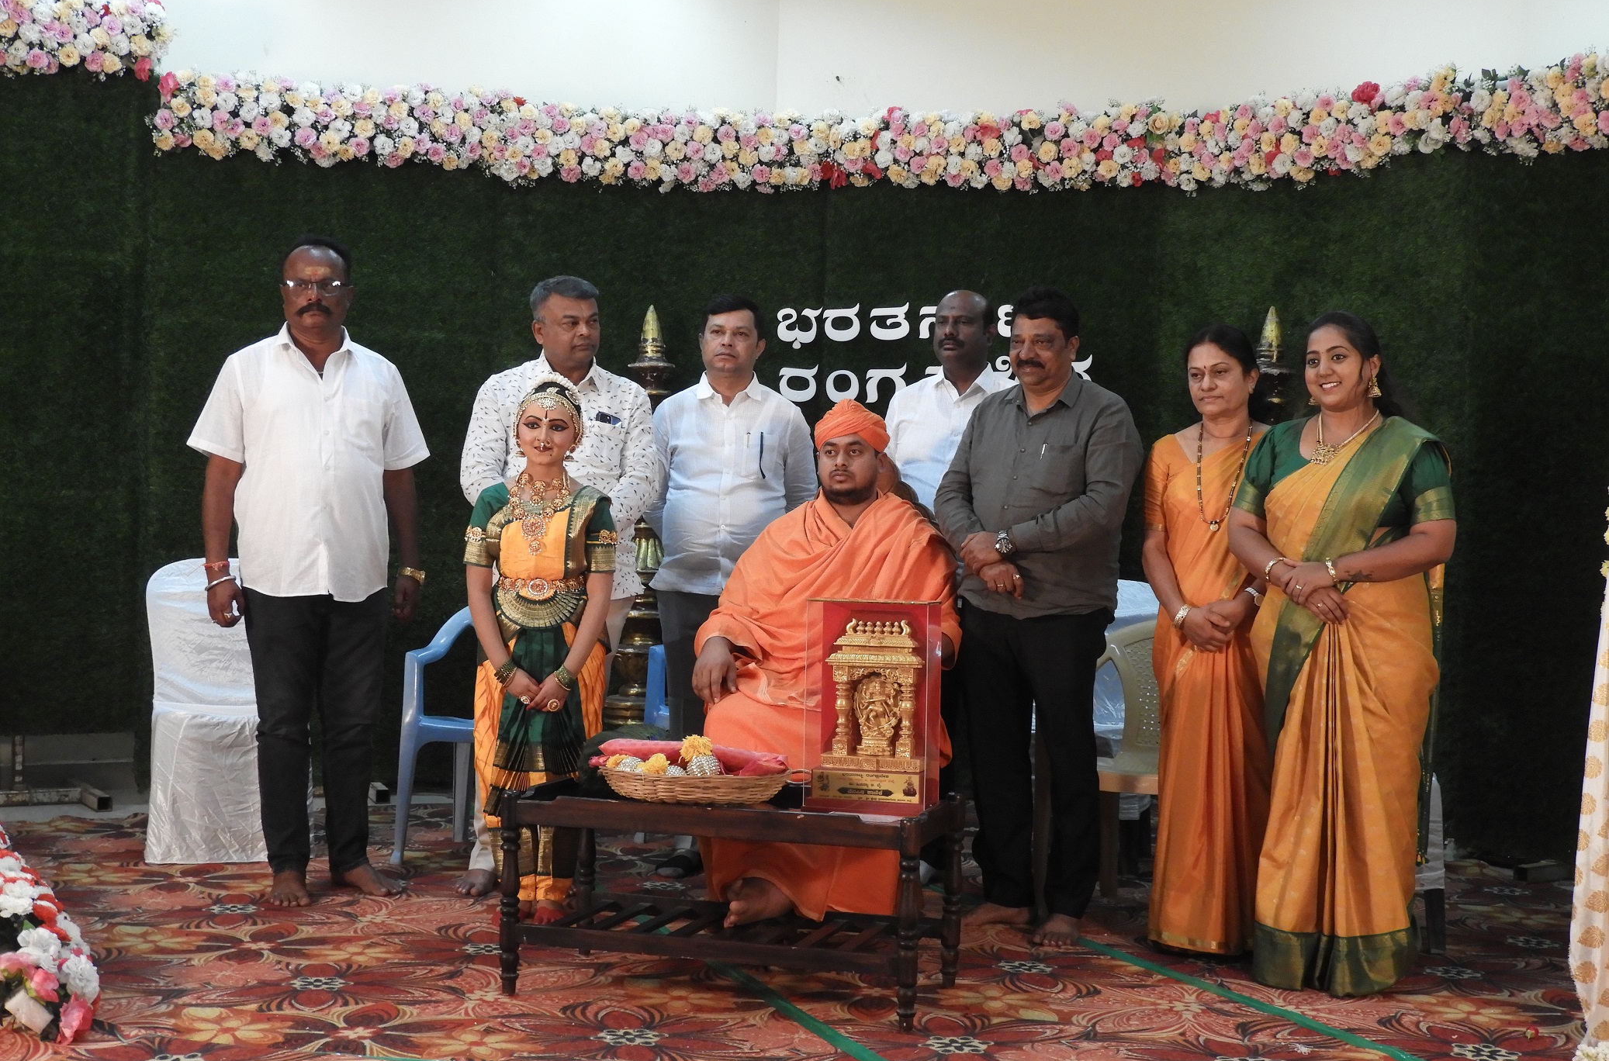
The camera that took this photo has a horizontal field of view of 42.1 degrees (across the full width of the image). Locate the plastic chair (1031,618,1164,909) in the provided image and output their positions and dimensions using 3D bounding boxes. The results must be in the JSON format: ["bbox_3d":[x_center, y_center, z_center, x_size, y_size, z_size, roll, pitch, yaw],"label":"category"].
[{"bbox_3d":[0.966,0.637,5.768,0.550,0.800,0.550,2,2,22],"label":"plastic chair"}]

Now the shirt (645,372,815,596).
[{"bbox_3d":[-0.219,-0.132,6.151,0.510,0.670,0.310,1,3,0],"label":"shirt"}]

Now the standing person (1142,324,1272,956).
[{"bbox_3d":[1.039,0.269,5.328,0.420,1.574,0.340,2,3,27],"label":"standing person"}]

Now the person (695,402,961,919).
[{"bbox_3d":[0.072,0.333,5.767,0.700,1.368,0.800,2,2,16],"label":"person"}]

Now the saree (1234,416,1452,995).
[{"bbox_3d":[1.281,0.403,4.998,0.490,1.342,0.400,2,3,29],"label":"saree"}]

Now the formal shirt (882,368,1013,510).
[{"bbox_3d":[0.441,-0.134,6.100,0.500,0.700,0.300,1,3,9],"label":"formal shirt"}]

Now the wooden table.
[{"bbox_3d":[-0.158,0.823,4.766,0.965,0.458,0.449,2,2,16],"label":"wooden table"}]

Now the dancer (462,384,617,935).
[{"bbox_3d":[-0.695,0.309,5.522,0.390,1.402,0.310,1,2,2],"label":"dancer"}]

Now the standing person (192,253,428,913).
[{"bbox_3d":[-1.346,0.098,5.742,0.640,1.800,0.360,0,3,-12],"label":"standing person"}]

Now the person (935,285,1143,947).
[{"bbox_3d":[0.608,0.206,5.396,0.510,1.660,0.360,2,3,21],"label":"person"}]

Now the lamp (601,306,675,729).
[{"bbox_3d":[-0.506,0.117,6.763,0.400,1.680,0.400,1,3,0],"label":"lamp"}]

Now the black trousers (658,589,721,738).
[{"bbox_3d":[-0.244,0.457,6.178,0.380,1.000,0.280,1,3,0],"label":"black trousers"}]

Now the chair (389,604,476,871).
[{"bbox_3d":[-0.875,0.565,6.334,0.560,0.830,0.550,1,3,16],"label":"chair"}]

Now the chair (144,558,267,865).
[{"bbox_3d":[-1.705,0.520,6.382,0.490,0.890,0.540,0,3,-9],"label":"chair"}]

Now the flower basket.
[{"bbox_3d":[-0.255,0.547,4.801,0.410,0.110,0.320,1,3,18],"label":"flower basket"}]

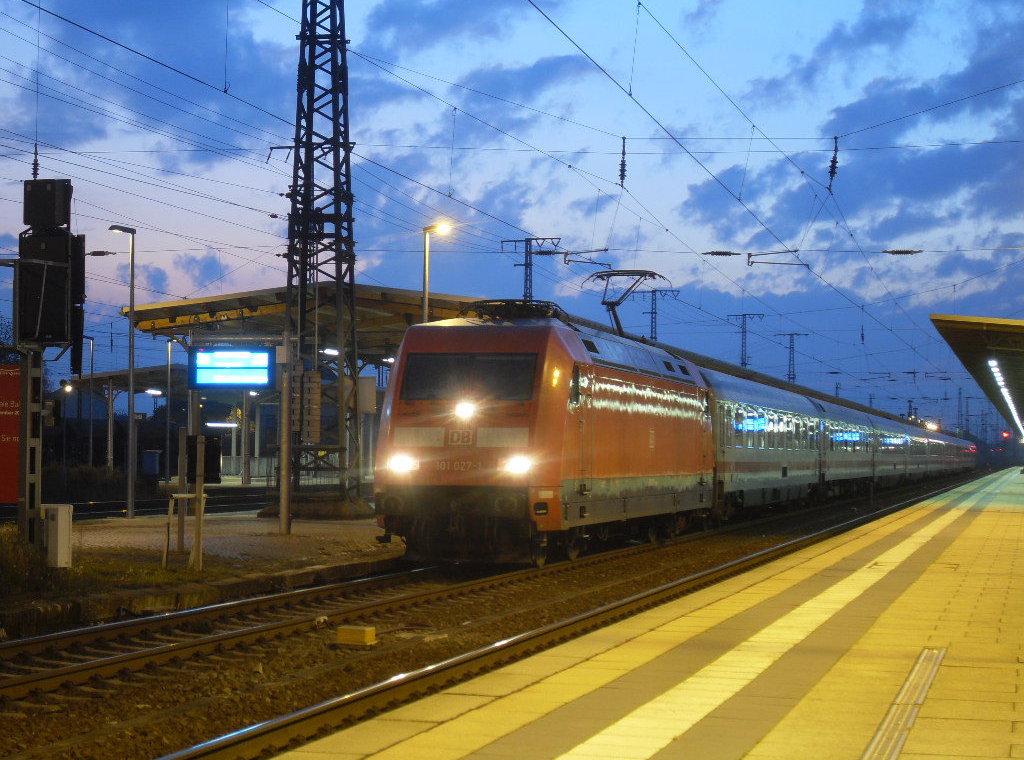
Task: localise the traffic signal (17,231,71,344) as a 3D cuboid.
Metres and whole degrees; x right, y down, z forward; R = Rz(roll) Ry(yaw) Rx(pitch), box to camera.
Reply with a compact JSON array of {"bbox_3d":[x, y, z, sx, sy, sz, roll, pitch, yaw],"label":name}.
[{"bbox_3d":[-6.976,-1.377,34.800,0.680,1.660,0.380,0,-2,16],"label":"traffic signal"}]

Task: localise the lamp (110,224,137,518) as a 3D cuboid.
[{"bbox_3d":[-9.742,-0.209,58.672,0.660,7.354,0.270,0,-2,13],"label":"lamp"}]

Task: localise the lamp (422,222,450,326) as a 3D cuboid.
[{"bbox_3d":[-1.865,-0.162,56.472,0.660,7.243,0.270,0,-2,13],"label":"lamp"}]

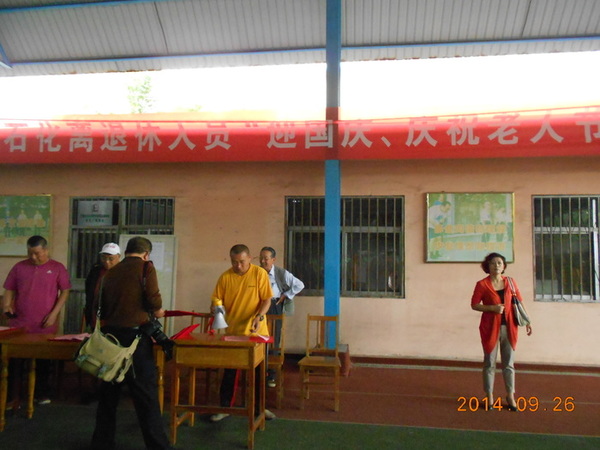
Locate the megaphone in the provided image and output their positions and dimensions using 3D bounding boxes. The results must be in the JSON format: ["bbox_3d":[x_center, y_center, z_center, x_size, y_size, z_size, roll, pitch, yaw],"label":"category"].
[{"bbox_3d":[-0.719,0.813,4.050,0.150,0.260,0.180,-2,-6,-41],"label":"megaphone"}]

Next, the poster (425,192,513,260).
[{"bbox_3d":[2.462,0.032,6.508,1.200,0.970,0.040,0,-4,7],"label":"poster"}]

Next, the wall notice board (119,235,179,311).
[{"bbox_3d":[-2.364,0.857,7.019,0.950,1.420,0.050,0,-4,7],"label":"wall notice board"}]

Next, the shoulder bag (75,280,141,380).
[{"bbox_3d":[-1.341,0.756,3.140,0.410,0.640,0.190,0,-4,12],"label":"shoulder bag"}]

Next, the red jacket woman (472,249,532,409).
[{"bbox_3d":[2.092,1.097,4.710,0.570,1.590,0.330,0,-4,13],"label":"red jacket woman"}]

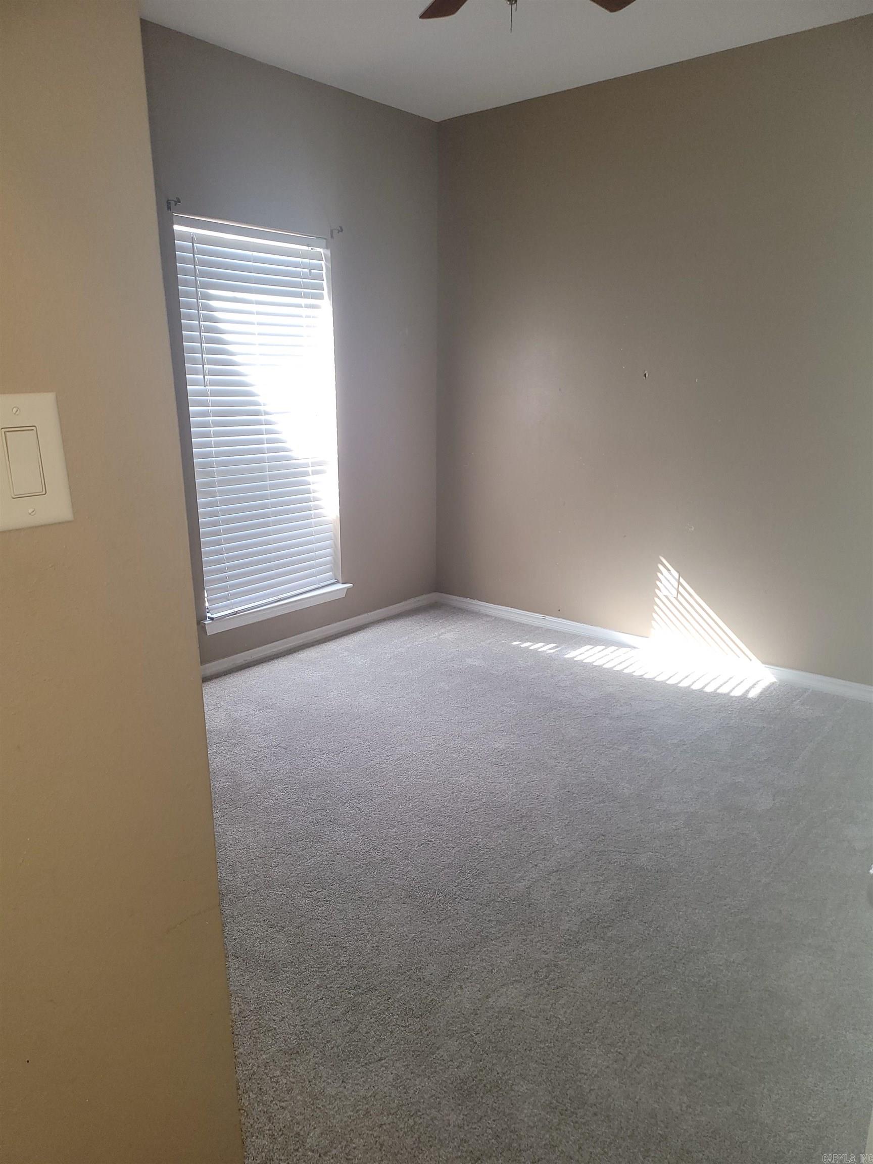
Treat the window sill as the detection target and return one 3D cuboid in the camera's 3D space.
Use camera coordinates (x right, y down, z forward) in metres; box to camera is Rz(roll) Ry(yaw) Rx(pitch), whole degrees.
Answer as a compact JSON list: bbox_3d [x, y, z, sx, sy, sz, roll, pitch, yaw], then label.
[{"bbox_3d":[-0.770,0.124,4.268,0.110,0.066,0.913,11,18,39],"label":"window sill"}]

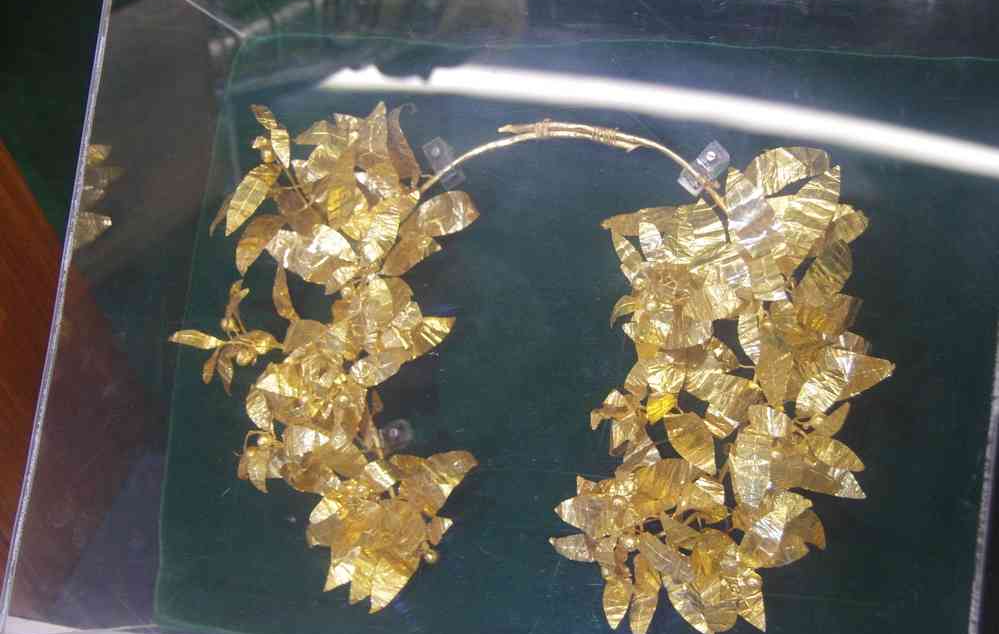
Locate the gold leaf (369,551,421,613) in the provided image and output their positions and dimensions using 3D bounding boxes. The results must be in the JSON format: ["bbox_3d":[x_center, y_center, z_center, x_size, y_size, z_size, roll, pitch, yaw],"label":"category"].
[{"bbox_3d":[-0.050,0.119,0.719,0.016,0.006,0.033,31,92,15],"label":"gold leaf"}]

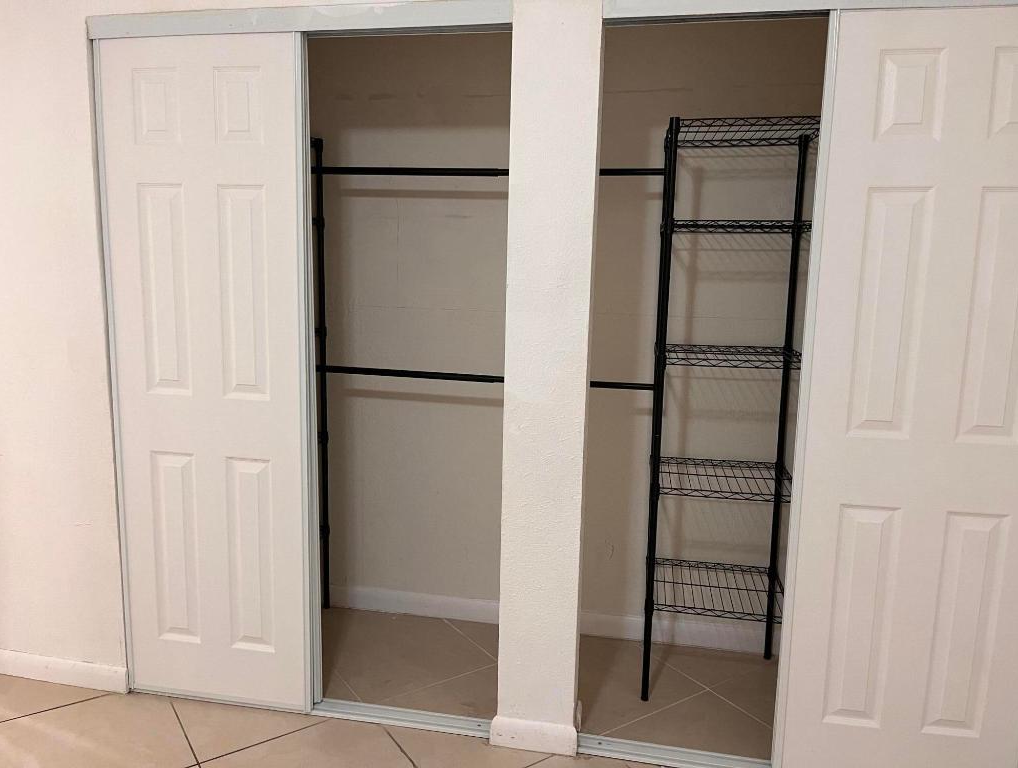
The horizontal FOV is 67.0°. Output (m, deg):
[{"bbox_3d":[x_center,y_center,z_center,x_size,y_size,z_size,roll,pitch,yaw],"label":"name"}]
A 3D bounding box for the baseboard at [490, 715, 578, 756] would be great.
[{"bbox_3d":[0.073,1.017,2.232,0.250,0.086,0.025,3,8,11],"label":"baseboard"}]

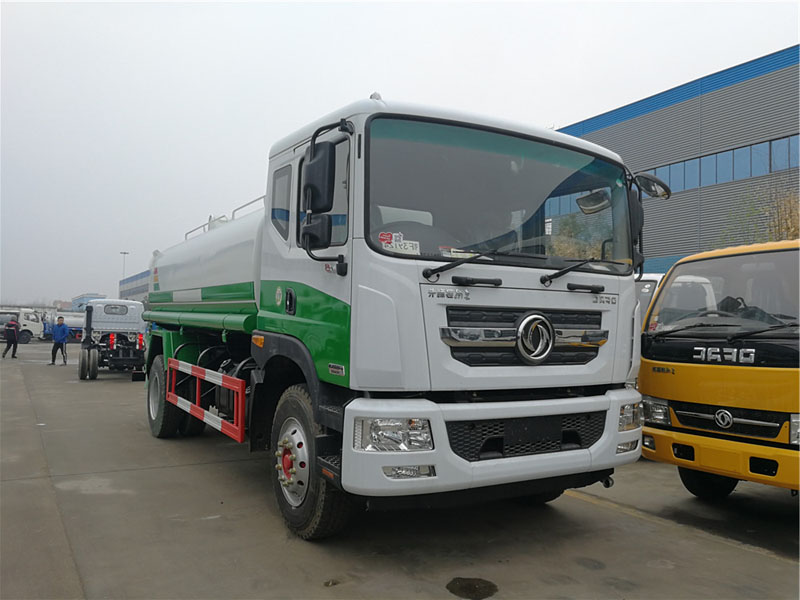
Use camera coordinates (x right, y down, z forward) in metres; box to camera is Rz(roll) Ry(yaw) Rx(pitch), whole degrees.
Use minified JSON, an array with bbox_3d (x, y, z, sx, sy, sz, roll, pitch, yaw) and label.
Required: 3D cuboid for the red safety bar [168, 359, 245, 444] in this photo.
[{"bbox_3d":[-1.956,0.915,6.118,0.060,0.510,2.880,3,-3,-31],"label":"red safety bar"}]

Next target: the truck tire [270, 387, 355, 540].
[{"bbox_3d":[-0.631,1.145,4.471,0.280,1.040,1.040,3,-3,-31],"label":"truck tire"}]

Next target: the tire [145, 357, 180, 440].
[{"bbox_3d":[-2.964,1.198,7.862,0.280,1.040,1.040,3,-3,-32],"label":"tire"}]

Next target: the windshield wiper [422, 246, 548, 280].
[{"bbox_3d":[0.560,-0.202,3.819,0.970,0.190,0.100,3,-3,-31],"label":"windshield wiper"}]

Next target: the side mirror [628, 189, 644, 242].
[{"bbox_3d":[1.806,-0.641,4.814,0.200,0.410,0.110,3,-3,-32],"label":"side mirror"}]

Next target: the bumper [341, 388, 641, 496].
[{"bbox_3d":[0.738,0.855,3.966,2.290,0.510,0.410,3,-3,-32],"label":"bumper"}]

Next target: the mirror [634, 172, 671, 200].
[{"bbox_3d":[1.918,-0.860,4.736,0.280,0.210,0.160,1,-2,-3],"label":"mirror"}]

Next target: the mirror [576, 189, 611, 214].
[{"bbox_3d":[1.605,-0.806,5.134,0.310,0.190,0.080,-1,22,42],"label":"mirror"}]

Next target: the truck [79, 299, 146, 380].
[{"bbox_3d":[-7.948,1.008,17.614,1.950,2.140,5.000,3,-3,-31],"label":"truck"}]

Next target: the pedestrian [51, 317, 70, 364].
[{"bbox_3d":[-11.568,1.400,21.200,0.580,1.660,0.500,1,-2,9],"label":"pedestrian"}]

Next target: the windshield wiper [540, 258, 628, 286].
[{"bbox_3d":[1.285,-0.175,4.288,0.850,0.210,0.120,3,-3,-32],"label":"windshield wiper"}]

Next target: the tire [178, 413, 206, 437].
[{"bbox_3d":[-2.726,1.233,8.109,0.270,1.040,1.040,3,-3,-31],"label":"tire"}]

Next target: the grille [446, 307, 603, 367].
[{"bbox_3d":[0.823,0.250,3.967,1.310,0.360,0.100,3,-3,-31],"label":"grille"}]

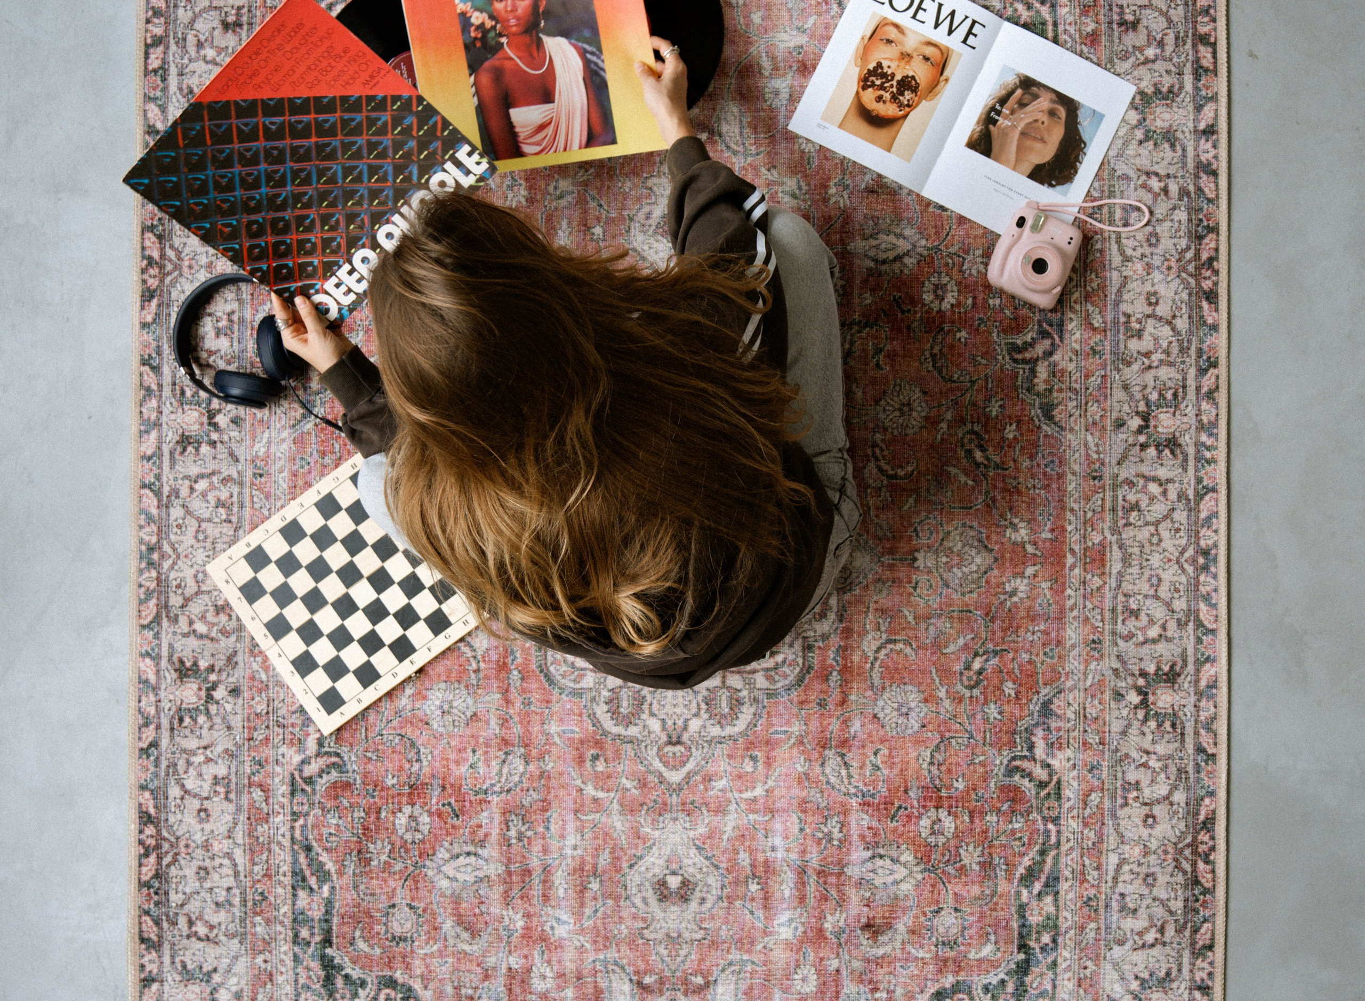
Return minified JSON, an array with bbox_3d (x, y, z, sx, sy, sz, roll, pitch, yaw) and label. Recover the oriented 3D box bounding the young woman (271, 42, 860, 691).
[{"bbox_3d":[-0.084,-0.132,1.853,0.720,0.780,0.750,-27,90,1],"label":"young woman"}]

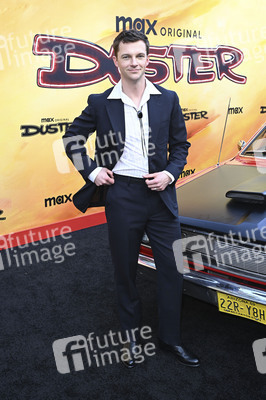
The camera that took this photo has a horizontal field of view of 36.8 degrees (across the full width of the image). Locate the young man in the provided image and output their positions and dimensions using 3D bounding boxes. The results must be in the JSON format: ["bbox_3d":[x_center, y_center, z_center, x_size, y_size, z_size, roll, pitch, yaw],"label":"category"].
[{"bbox_3d":[-0.008,0.050,2.181,0.700,1.820,0.390,-4,16,-12],"label":"young man"}]

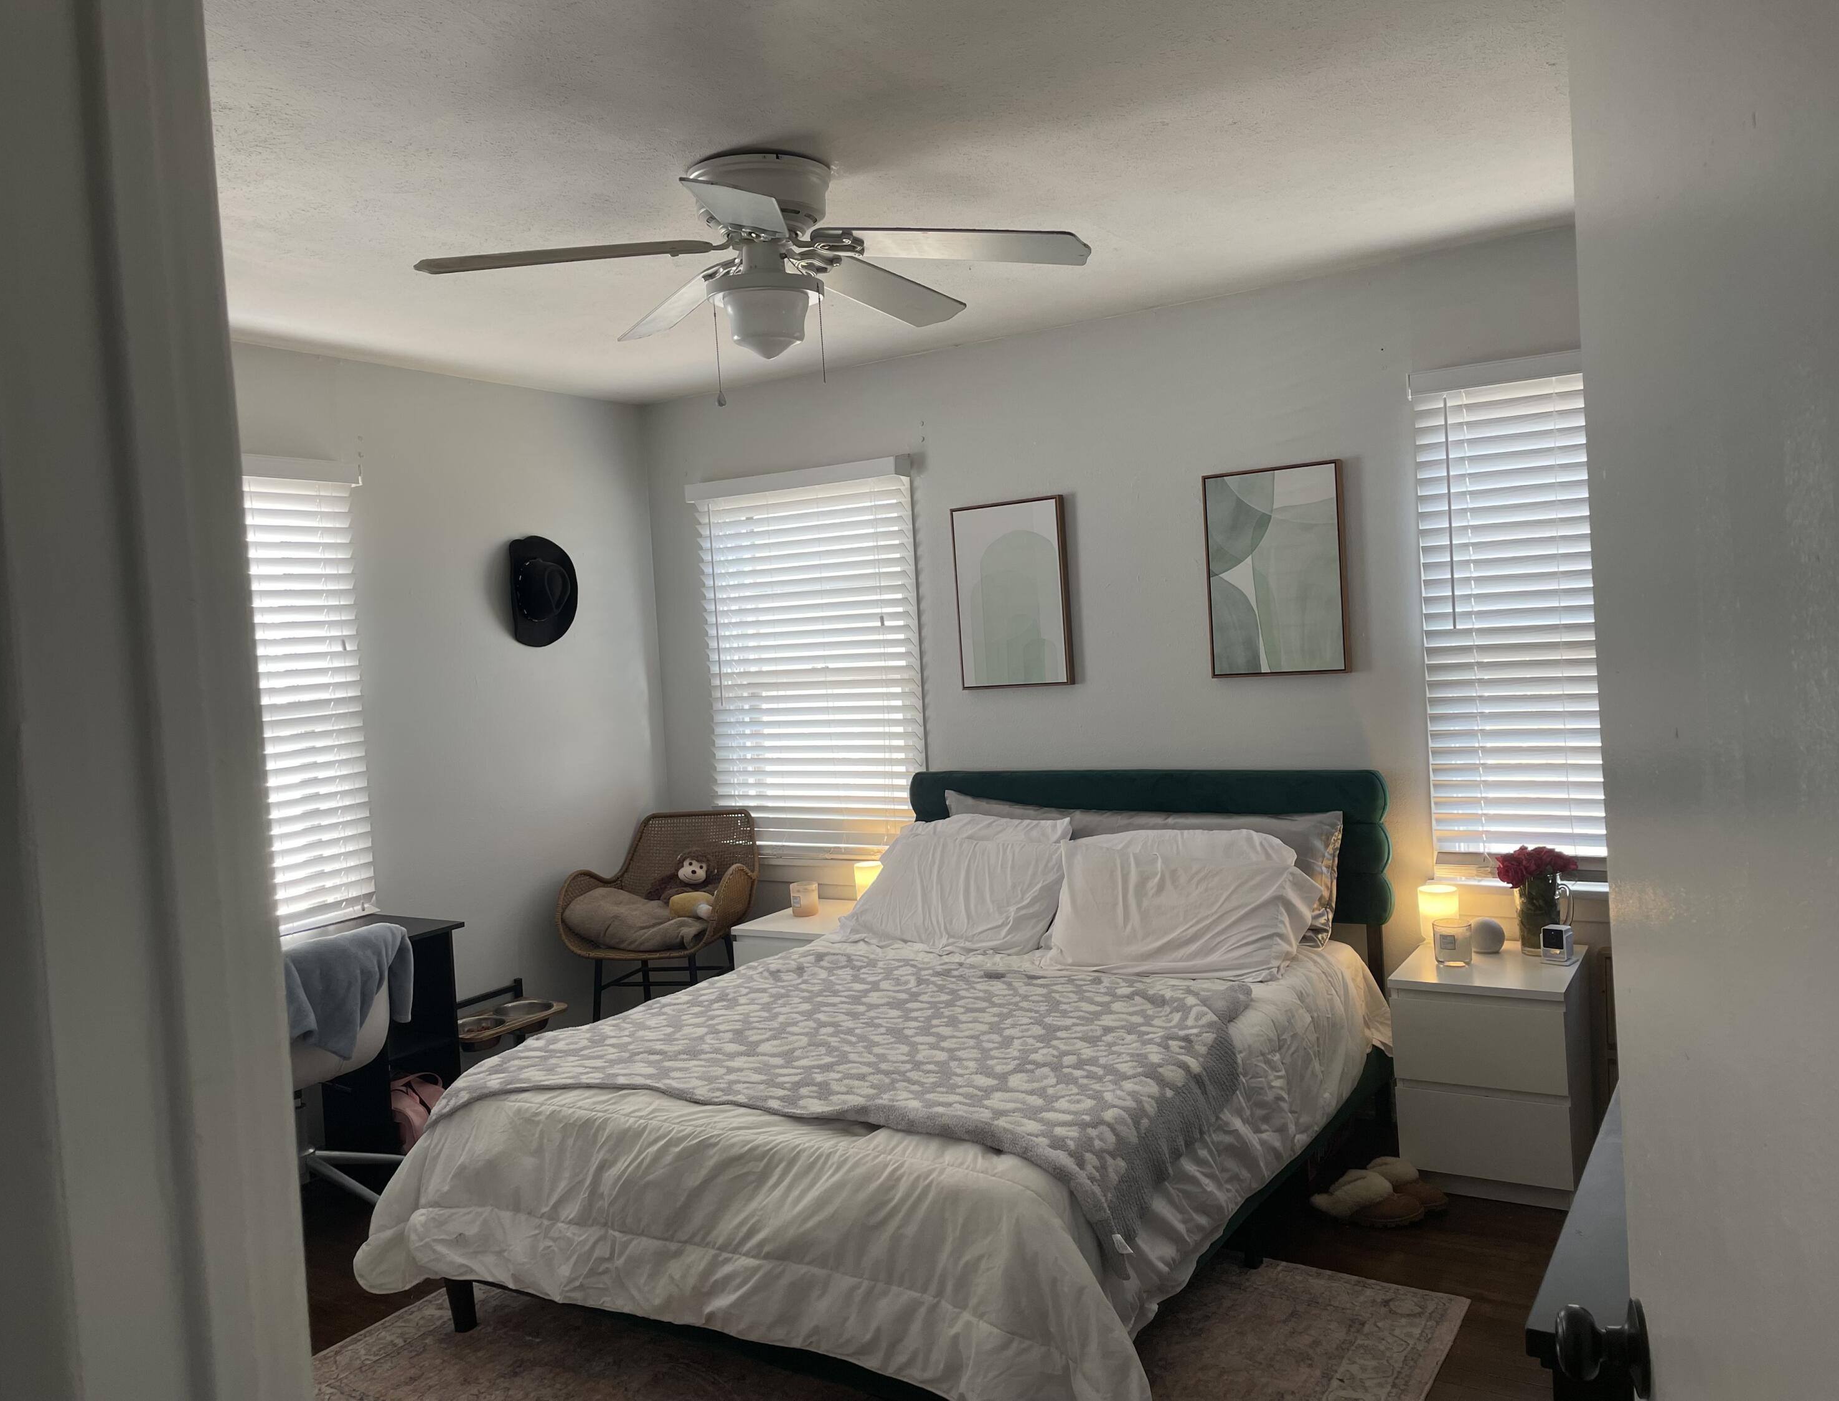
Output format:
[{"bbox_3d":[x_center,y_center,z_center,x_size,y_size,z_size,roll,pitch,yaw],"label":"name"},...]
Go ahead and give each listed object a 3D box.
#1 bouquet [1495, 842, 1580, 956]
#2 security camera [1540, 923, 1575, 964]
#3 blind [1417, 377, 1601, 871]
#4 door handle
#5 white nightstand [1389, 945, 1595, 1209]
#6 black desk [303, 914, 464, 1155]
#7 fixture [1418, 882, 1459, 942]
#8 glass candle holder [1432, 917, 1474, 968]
[{"bbox_3d":[1.618,0.524,3.696,0.215,0.286,0.185,-2,3,32],"label":"bouquet"},{"bbox_3d":[1.649,0.631,3.621,0.066,0.088,0.066,-1,4,40],"label":"security camera"},{"bbox_3d":[1.794,-0.231,3.668,0.910,1.360,0.070,-2,3,32],"label":"blind"},{"bbox_3d":[0.503,0.478,1.039,0.060,0.067,0.066,-3,3,17],"label":"door handle"},{"bbox_3d":[1.497,0.955,3.655,0.400,0.550,0.480,-2,3,31],"label":"white nightstand"},{"bbox_3d":[-1.758,1.056,3.730,0.451,0.742,1.050,-2,3,32],"label":"black desk"},{"bbox_3d":[1.427,0.599,3.872,0.112,0.147,0.112,-2,3,32],"label":"fixture"},{"bbox_3d":[1.401,0.637,3.675,0.100,0.100,0.100,-2,3,32],"label":"glass candle holder"}]

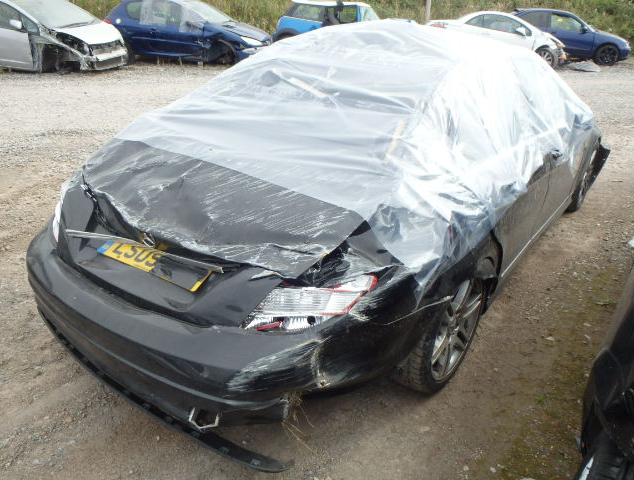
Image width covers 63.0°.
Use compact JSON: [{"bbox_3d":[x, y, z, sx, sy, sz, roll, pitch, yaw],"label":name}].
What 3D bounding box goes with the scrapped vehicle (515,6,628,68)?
[{"bbox_3d":[7.500,-6.150,15.800,4.050,1.440,1.720,8,25,16],"label":"scrapped vehicle"}]

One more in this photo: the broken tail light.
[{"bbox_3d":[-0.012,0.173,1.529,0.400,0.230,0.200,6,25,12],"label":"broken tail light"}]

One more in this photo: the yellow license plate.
[{"bbox_3d":[-0.600,0.059,1.861,0.520,0.111,0.012,17,-16,32],"label":"yellow license plate"}]

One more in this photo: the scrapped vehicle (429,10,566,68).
[{"bbox_3d":[5.300,-5.780,14.950,4.150,1.420,1.760,8,25,15],"label":"scrapped vehicle"}]

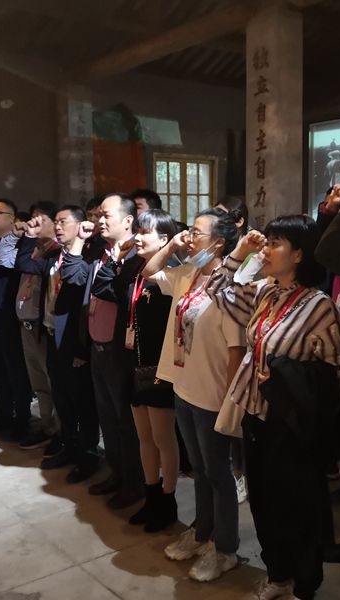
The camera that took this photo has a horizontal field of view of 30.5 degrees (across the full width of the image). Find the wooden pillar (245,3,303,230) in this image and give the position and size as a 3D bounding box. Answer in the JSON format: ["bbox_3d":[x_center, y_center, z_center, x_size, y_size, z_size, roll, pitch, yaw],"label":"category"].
[{"bbox_3d":[0.770,-0.579,4.669,0.300,3.200,0.300,-4,6,-37],"label":"wooden pillar"}]

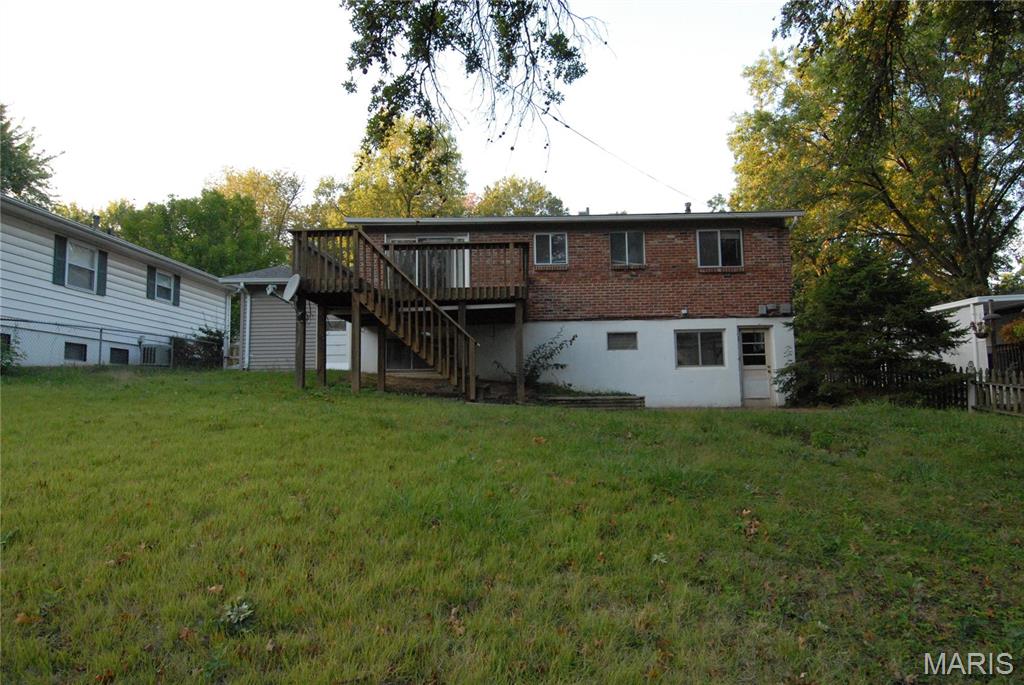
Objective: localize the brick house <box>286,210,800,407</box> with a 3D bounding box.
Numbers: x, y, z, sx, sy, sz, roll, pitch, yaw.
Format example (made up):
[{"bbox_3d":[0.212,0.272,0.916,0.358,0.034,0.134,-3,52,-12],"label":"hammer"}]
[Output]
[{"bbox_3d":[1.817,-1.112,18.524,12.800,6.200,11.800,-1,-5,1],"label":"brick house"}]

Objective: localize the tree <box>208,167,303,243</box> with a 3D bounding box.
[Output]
[{"bbox_3d":[-17.600,-5.018,40.979,7.000,14.000,6.800,-1,-5,1],"label":"tree"}]

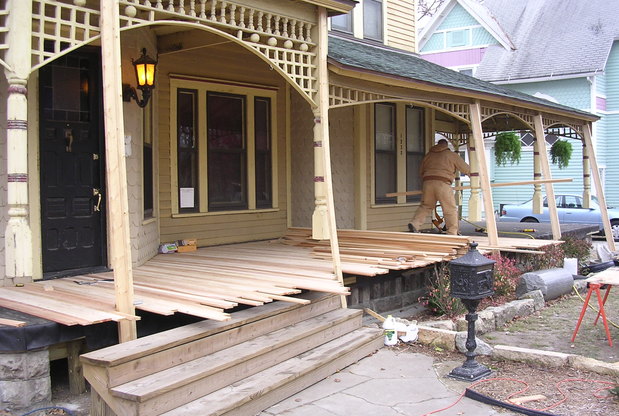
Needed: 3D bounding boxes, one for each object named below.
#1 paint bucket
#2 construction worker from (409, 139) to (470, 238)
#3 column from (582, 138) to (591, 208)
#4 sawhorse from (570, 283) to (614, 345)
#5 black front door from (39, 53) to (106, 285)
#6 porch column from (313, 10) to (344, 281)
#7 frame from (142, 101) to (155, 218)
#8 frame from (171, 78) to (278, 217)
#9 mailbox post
[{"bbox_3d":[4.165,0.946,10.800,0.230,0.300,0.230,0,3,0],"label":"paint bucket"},{"bbox_3d":[2.295,-0.371,11.900,0.950,1.690,0.720,1,3,25],"label":"construction worker"},{"bbox_3d":[5.800,-0.815,14.200,0.150,1.680,0.150,2,4,40],"label":"column"},{"bbox_3d":[2.942,0.985,6.801,0.370,0.600,0.920,2,3,37],"label":"sawhorse"},{"bbox_3d":[-2.482,-0.497,7.127,0.090,2.380,0.800,2,4,40],"label":"black front door"},{"bbox_3d":[0.193,-0.639,7.300,0.310,2.920,0.190,2,4,40],"label":"porch column"},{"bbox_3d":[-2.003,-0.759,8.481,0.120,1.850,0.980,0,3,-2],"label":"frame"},{"bbox_3d":[-1.180,-0.907,10.271,0.130,2.000,2.230,2,4,40],"label":"frame"},{"bbox_3d":[1.382,0.853,5.784,0.270,1.130,0.390,2,4,40],"label":"mailbox post"}]

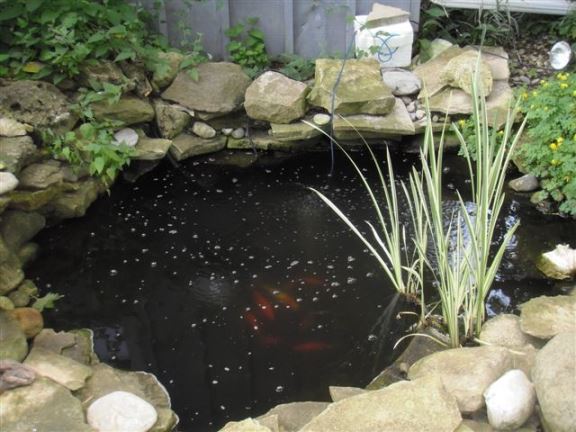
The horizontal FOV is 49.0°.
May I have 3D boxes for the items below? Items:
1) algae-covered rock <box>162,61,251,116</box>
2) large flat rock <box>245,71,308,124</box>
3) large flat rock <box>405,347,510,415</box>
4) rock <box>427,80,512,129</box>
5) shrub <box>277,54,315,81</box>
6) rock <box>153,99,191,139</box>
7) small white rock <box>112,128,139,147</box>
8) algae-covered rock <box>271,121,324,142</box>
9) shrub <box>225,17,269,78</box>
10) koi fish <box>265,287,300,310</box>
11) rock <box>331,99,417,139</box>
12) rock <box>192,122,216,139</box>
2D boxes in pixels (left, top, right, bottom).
[{"bbox_3d":[-0.526,-0.823,4.080,0.560,0.250,0.360,-1,24,0],"label":"algae-covered rock"},{"bbox_3d":[-0.067,-0.756,4.032,0.390,0.290,0.300,-1,24,0],"label":"large flat rock"},{"bbox_3d":[0.474,0.449,1.757,0.290,0.130,0.220,-1,24,0],"label":"large flat rock"},{"bbox_3d":[1.157,-0.717,4.032,0.540,0.160,0.380,-1,24,0],"label":"rock"},{"bbox_3d":[0.044,-1.015,4.320,0.280,0.210,0.210,-1,24,0],"label":"shrub"},{"bbox_3d":[-0.703,-0.590,3.813,0.206,0.196,0.165,-8,27,-13],"label":"rock"},{"bbox_3d":[-0.901,-0.436,3.521,0.125,0.090,0.095,-9,31,-13],"label":"small white rock"},{"bbox_3d":[0.059,-0.530,3.917,0.340,0.080,0.220,-1,24,0],"label":"algae-covered rock"},{"bbox_3d":[-0.251,-1.015,3.819,0.270,0.370,0.220,-1,30,0],"label":"shrub"},{"bbox_3d":[-0.023,0.350,2.685,0.190,0.058,0.050,25,39,37],"label":"koi fish"},{"bbox_3d":[0.523,-0.615,3.961,0.484,0.134,0.371,-1,26,0],"label":"rock"},{"bbox_3d":[-0.501,-0.513,3.792,0.135,0.085,0.100,-1,24,0],"label":"rock"}]

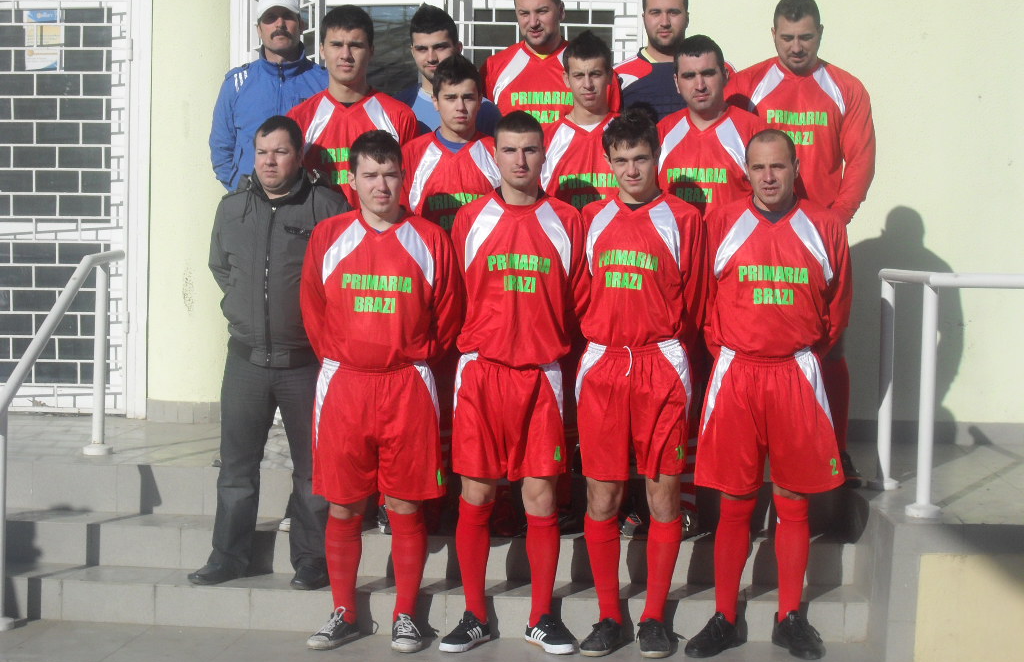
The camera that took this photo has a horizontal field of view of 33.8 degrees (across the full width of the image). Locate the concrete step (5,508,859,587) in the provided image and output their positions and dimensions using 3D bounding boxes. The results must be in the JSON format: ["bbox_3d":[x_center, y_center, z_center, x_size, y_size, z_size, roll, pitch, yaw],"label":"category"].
[{"bbox_3d":[-0.313,0.788,6.082,3.064,0.151,0.287,1,3,3],"label":"concrete step"}]

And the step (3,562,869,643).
[{"bbox_3d":[-0.326,0.933,5.774,3.069,0.145,0.299,1,3,4],"label":"step"}]

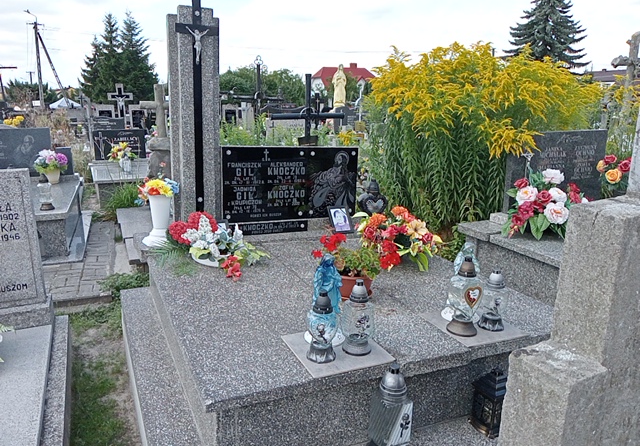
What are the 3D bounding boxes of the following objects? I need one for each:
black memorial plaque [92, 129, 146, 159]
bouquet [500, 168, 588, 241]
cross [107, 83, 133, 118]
[{"bbox_3d":[-2.920,-1.141,7.593,0.727,0.434,0.103,-4,14,-24],"label":"black memorial plaque"},{"bbox_3d":[1.240,-0.120,2.842,0.465,0.342,0.396,-4,16,-24],"label":"bouquet"},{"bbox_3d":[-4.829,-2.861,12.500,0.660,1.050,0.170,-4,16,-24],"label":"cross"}]

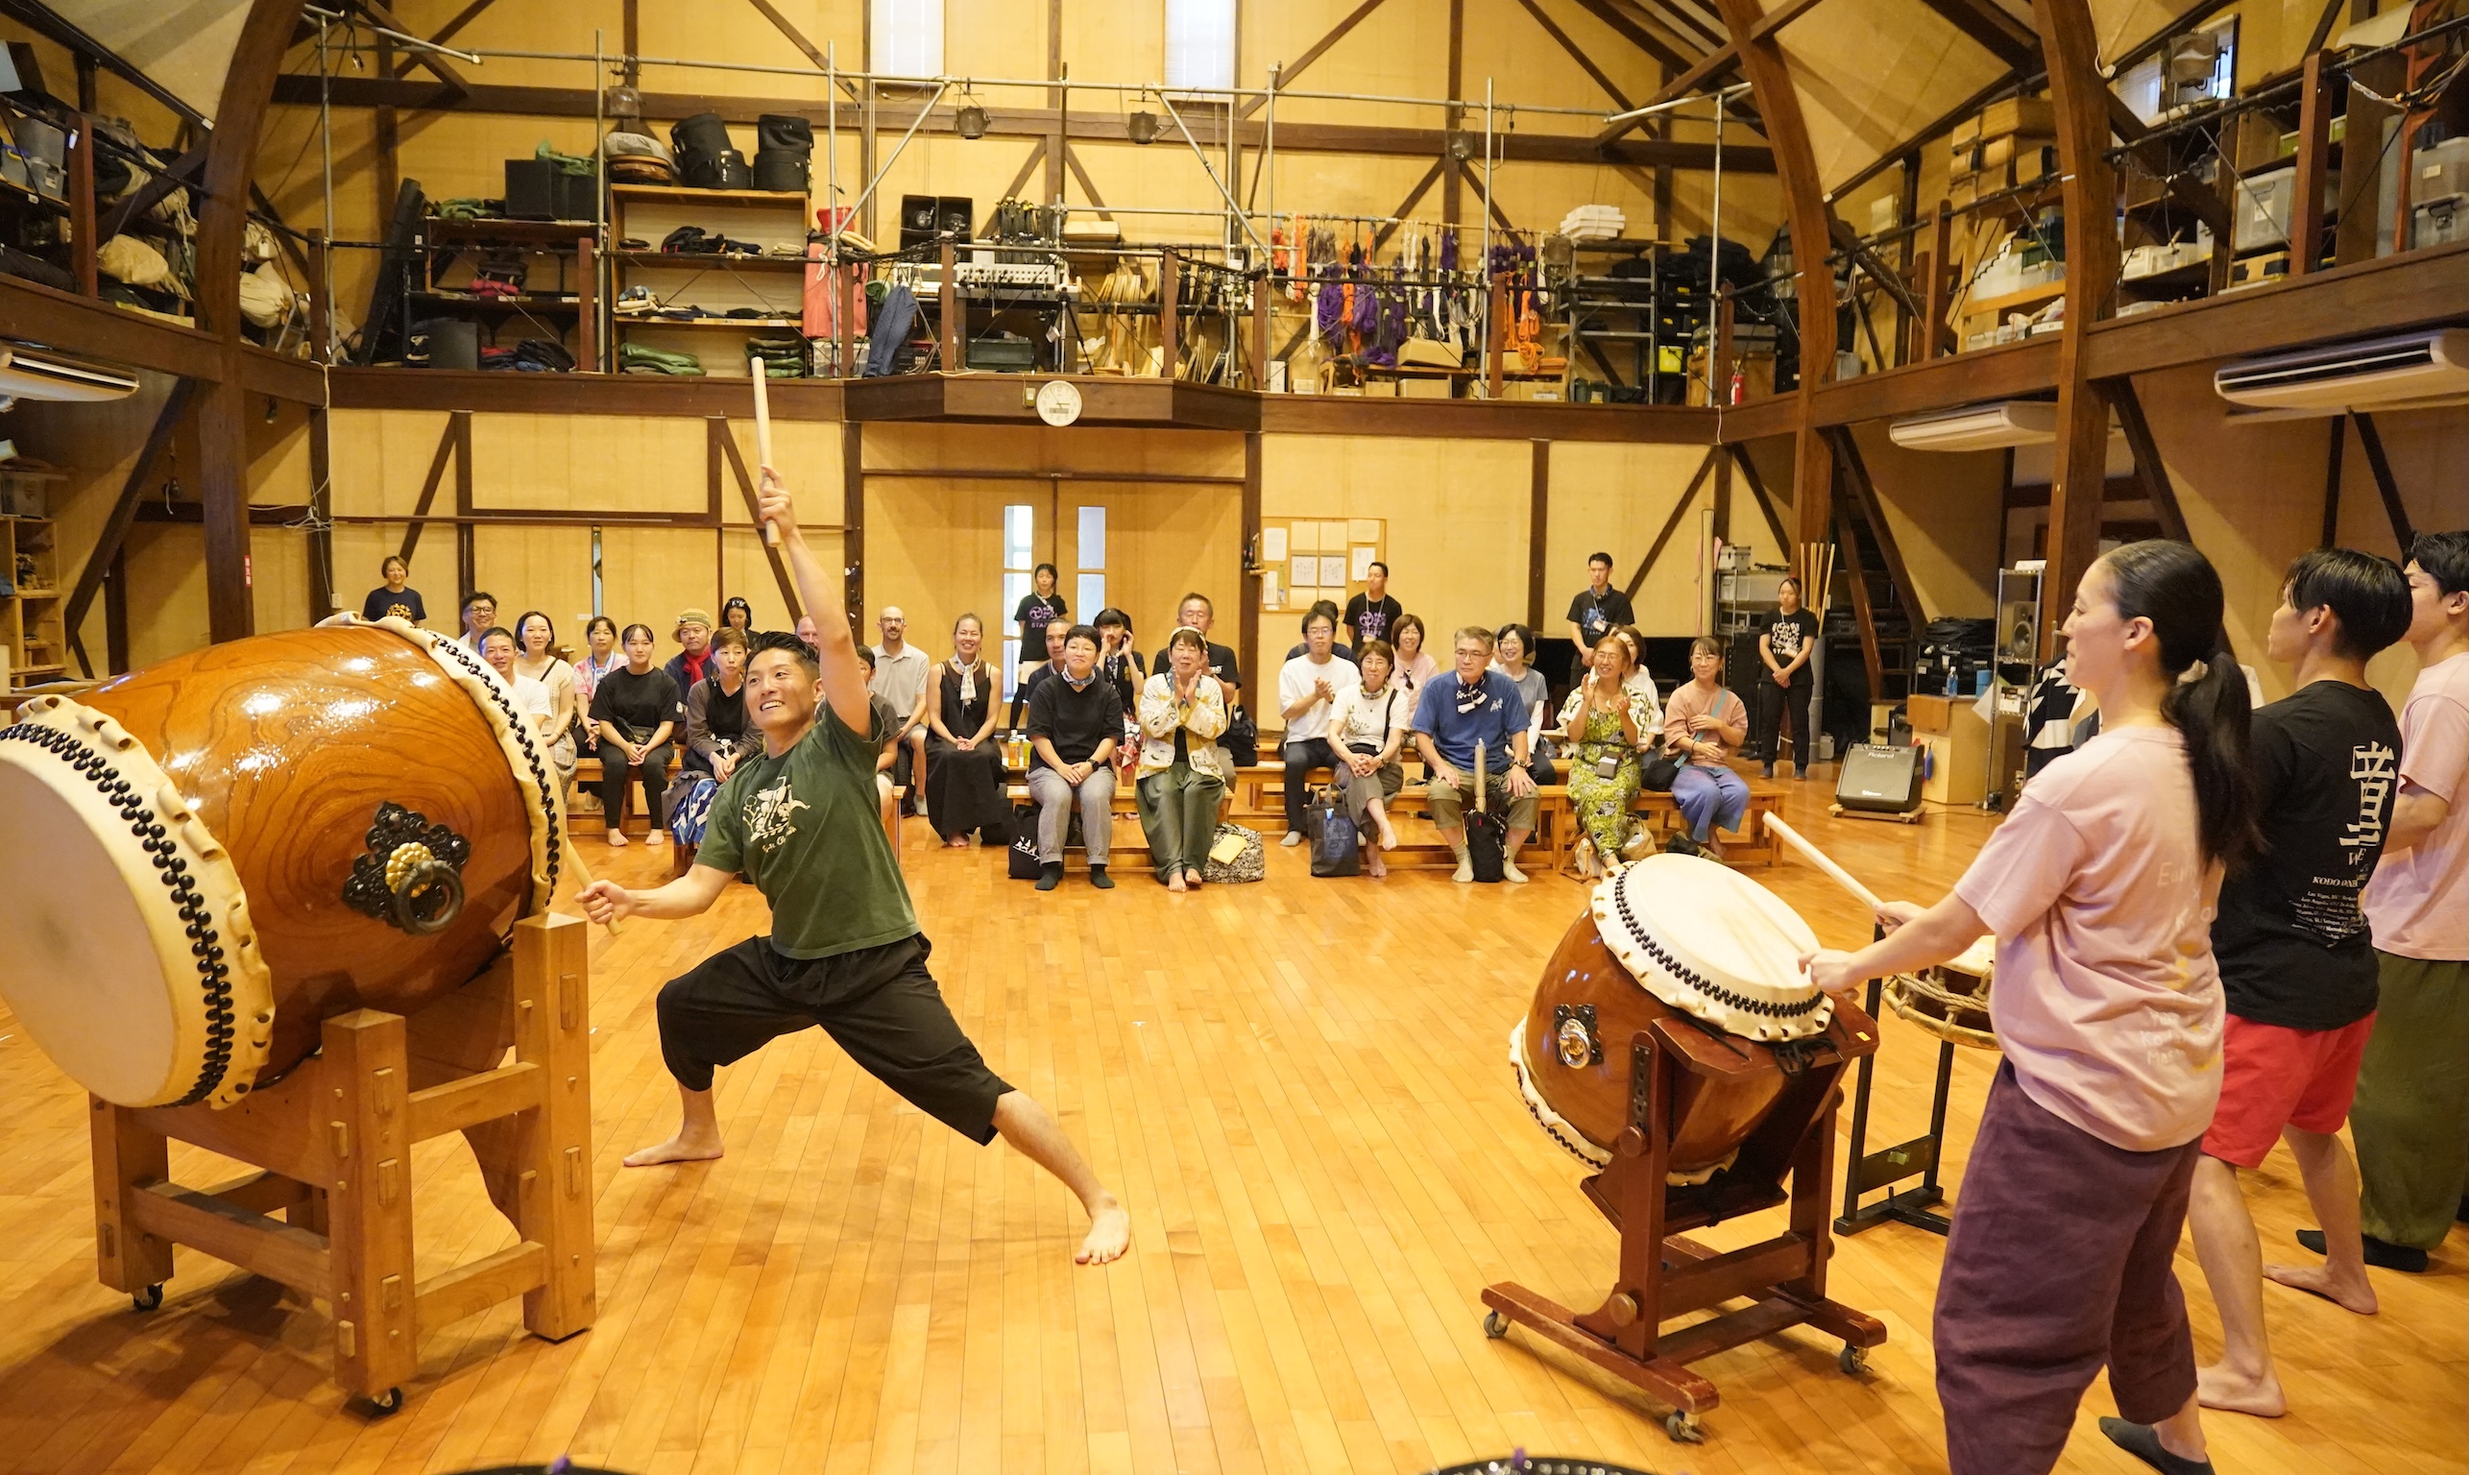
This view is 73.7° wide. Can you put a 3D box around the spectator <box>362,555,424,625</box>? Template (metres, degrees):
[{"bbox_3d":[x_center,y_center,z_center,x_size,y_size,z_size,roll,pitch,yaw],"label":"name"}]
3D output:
[{"bbox_3d":[-6.491,-0.612,12.814,0.470,1.580,0.300,-2,6,-27],"label":"spectator"}]

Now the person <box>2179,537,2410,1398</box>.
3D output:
[{"bbox_3d":[2.193,0.437,3.438,0.660,1.670,0.560,-3,7,-31],"label":"person"}]

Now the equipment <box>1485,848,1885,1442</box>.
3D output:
[{"bbox_3d":[0.904,0.758,3.370,0.580,1.050,0.690,-3,7,-35],"label":"equipment"}]

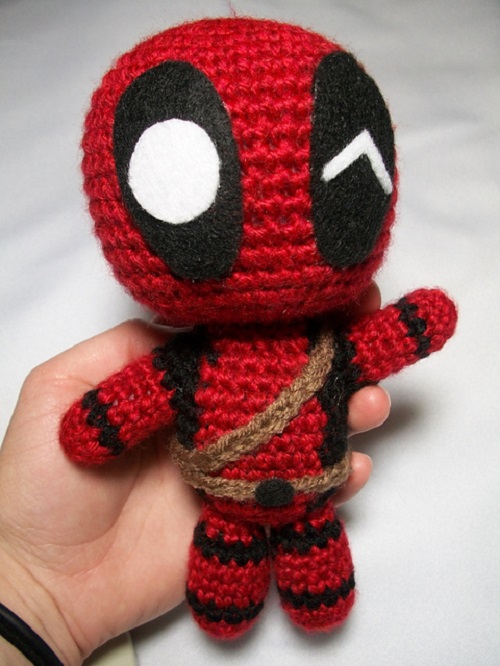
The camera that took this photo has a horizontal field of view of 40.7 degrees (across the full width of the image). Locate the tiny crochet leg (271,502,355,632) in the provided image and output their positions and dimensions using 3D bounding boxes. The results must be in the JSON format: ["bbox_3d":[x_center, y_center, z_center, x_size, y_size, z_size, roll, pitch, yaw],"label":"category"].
[{"bbox_3d":[0.021,0.079,0.228,0.027,0.042,0.027,-9,12,-8],"label":"tiny crochet leg"}]

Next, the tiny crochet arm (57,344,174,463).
[{"bbox_3d":[-0.038,0.022,0.197,0.038,0.022,0.022,-32,14,-16],"label":"tiny crochet arm"}]

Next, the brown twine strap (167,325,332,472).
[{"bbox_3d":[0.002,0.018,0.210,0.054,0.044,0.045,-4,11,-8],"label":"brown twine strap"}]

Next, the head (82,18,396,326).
[{"bbox_3d":[-0.003,-0.045,0.200,0.091,0.086,0.089,-8,13,-11],"label":"head"}]

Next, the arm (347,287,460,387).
[{"bbox_3d":[0.049,0.001,0.216,0.038,0.021,0.021,-31,14,5],"label":"arm"}]

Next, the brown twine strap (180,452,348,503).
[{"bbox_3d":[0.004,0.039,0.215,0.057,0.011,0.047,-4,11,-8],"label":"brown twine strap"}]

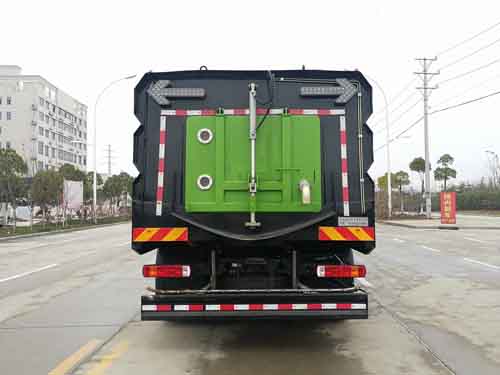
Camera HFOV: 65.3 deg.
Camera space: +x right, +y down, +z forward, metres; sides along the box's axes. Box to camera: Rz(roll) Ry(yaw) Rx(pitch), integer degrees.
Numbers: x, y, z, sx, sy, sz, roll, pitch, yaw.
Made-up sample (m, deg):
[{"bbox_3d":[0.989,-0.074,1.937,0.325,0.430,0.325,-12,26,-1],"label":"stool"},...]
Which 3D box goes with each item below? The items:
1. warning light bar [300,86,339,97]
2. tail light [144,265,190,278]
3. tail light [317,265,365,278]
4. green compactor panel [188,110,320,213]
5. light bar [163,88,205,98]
[{"bbox_3d":[0.729,-1.007,4.090,0.400,0.095,0.060,0,-2,1],"label":"warning light bar"},{"bbox_3d":[-0.870,0.881,4.090,0.510,0.130,0.090,0,-2,1],"label":"tail light"},{"bbox_3d":[0.963,0.881,4.090,0.510,0.130,0.090,0,-2,1],"label":"tail light"},{"bbox_3d":[0.037,-0.251,4.080,1.420,1.030,0.120,0,-2,1],"label":"green compactor panel"},{"bbox_3d":[-0.697,-0.986,4.090,0.430,0.095,0.060,0,-2,1],"label":"light bar"}]

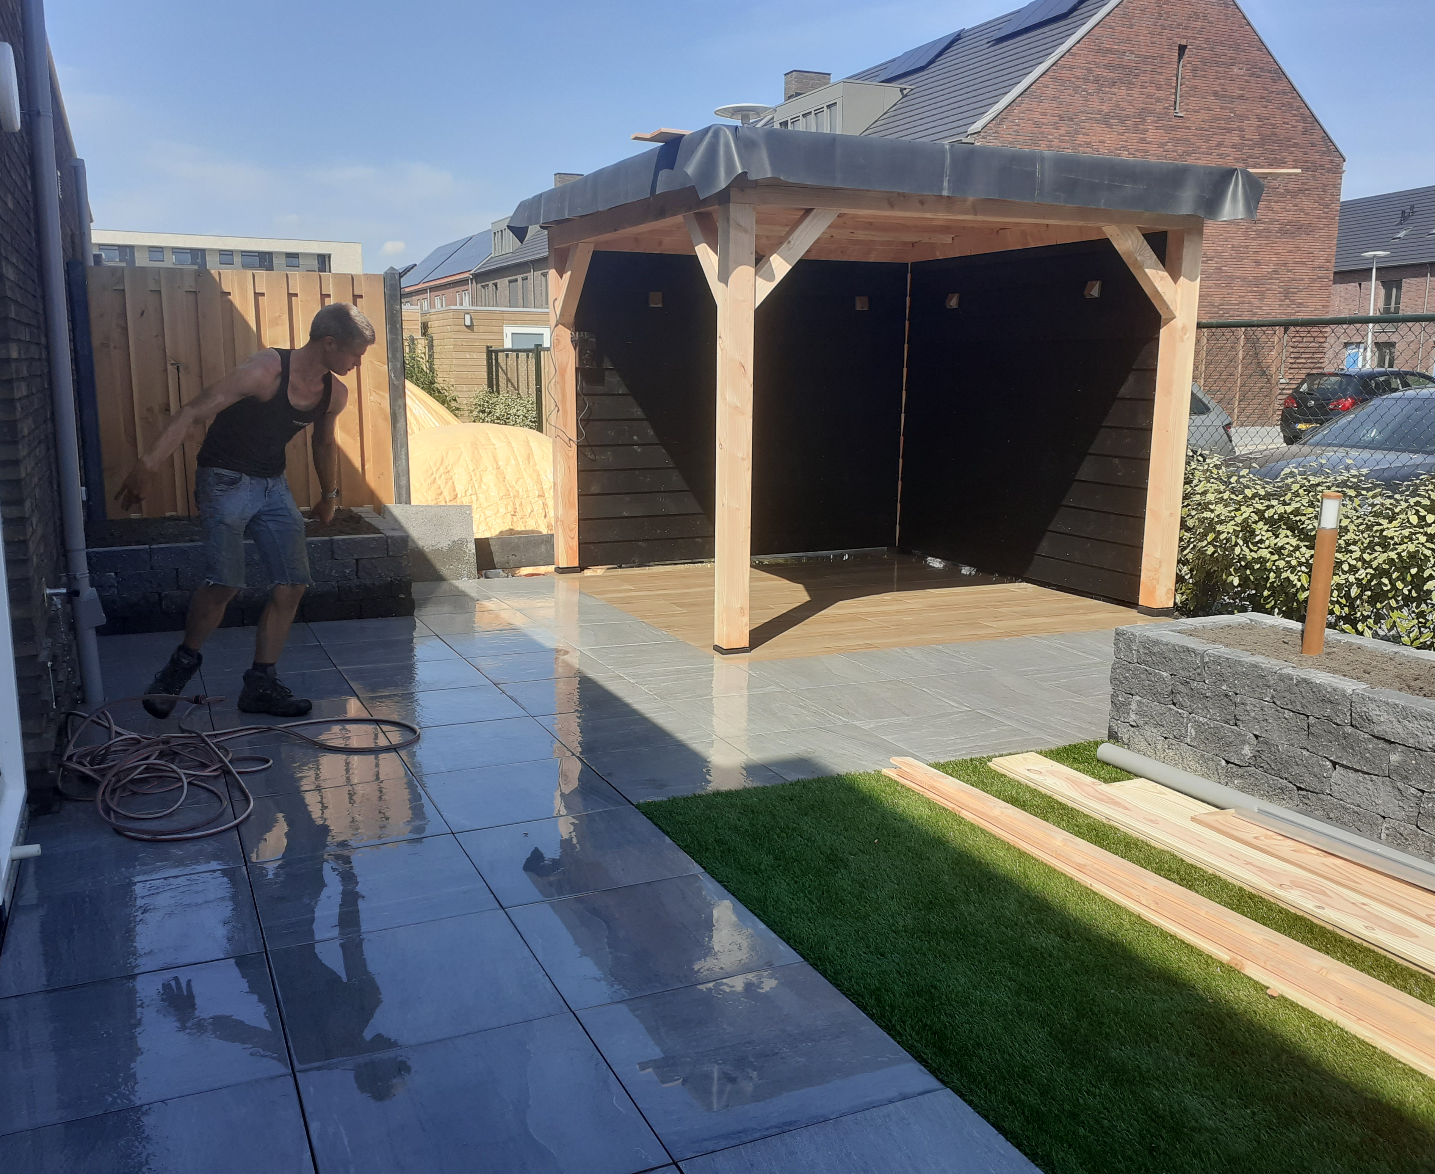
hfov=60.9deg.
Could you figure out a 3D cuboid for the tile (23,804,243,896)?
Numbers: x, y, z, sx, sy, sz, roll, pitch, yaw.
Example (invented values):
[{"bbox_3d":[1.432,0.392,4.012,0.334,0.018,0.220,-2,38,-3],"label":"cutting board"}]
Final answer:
[{"bbox_3d":[-1.784,0.803,3.744,0.600,0.030,0.600,-4,11,-25],"label":"tile"}]

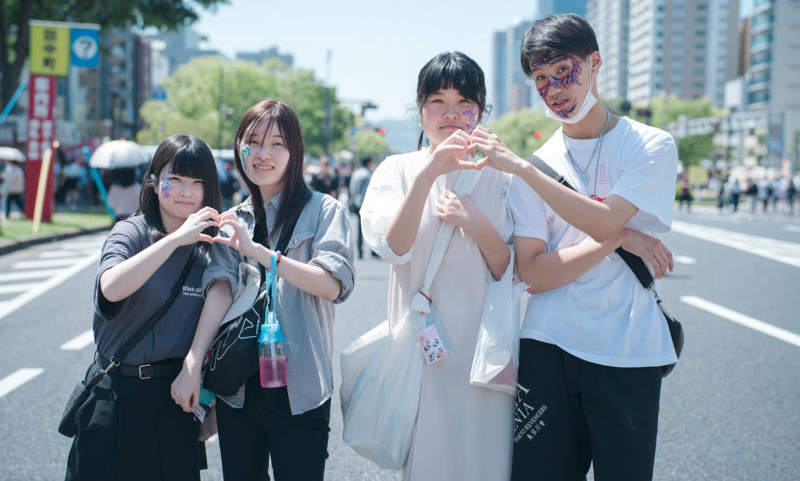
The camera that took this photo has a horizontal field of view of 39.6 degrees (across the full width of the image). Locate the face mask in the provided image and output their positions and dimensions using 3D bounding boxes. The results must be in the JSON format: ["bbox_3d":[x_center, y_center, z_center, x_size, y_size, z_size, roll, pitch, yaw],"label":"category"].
[{"bbox_3d":[0.402,-0.350,2.680,0.145,0.125,0.115,-16,1,30],"label":"face mask"}]

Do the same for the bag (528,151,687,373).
[{"bbox_3d":[0.525,0.061,2.840,0.380,0.560,0.280,0,4,24],"label":"bag"}]

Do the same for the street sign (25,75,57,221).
[{"bbox_3d":[-8.576,-2.219,26.500,0.680,3.500,0.250,1,3,-10],"label":"street sign"}]

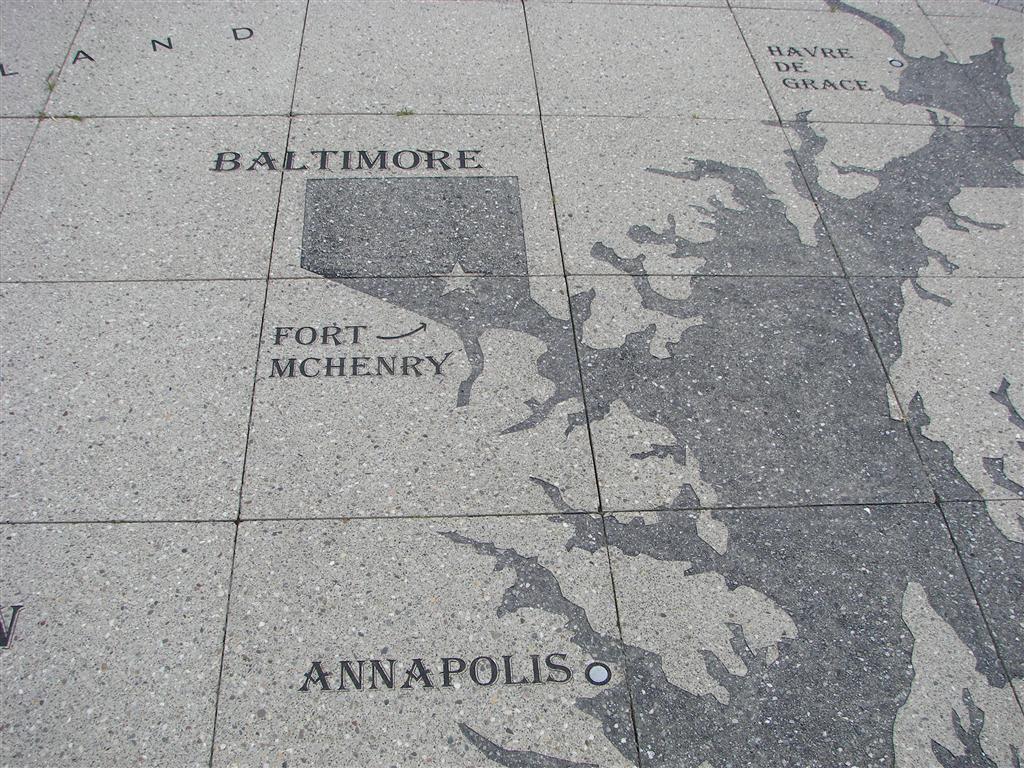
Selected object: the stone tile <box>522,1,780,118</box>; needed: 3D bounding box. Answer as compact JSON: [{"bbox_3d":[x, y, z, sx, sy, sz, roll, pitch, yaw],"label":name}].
[{"bbox_3d":[0.357,-0.875,2.917,0.605,0.045,0.605,-1,47,-4],"label":"stone tile"}]

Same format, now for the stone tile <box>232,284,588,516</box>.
[{"bbox_3d":[-0.174,0.017,2.036,0.605,0.045,0.605,-1,47,-4],"label":"stone tile"}]

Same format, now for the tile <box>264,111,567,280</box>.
[{"bbox_3d":[-0.216,-0.430,2.458,0.605,0.045,0.605,-1,47,-4],"label":"tile"}]

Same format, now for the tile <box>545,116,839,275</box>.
[{"bbox_3d":[0.398,-0.435,2.503,0.605,0.045,0.605,-1,47,-4],"label":"tile"}]

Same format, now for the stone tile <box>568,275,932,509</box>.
[{"bbox_3d":[0.435,0.008,2.083,0.605,0.045,0.605,-1,47,-4],"label":"stone tile"}]

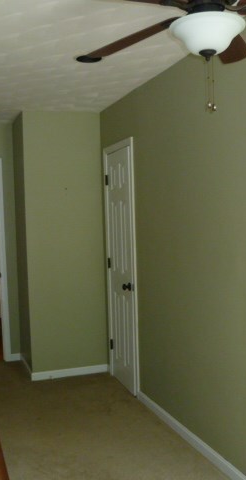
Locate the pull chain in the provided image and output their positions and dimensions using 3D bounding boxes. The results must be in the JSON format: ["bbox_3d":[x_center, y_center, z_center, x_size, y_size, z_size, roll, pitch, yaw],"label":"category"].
[{"bbox_3d":[0.321,-0.565,1.880,0.040,0.205,0.030,-1,3,10],"label":"pull chain"}]

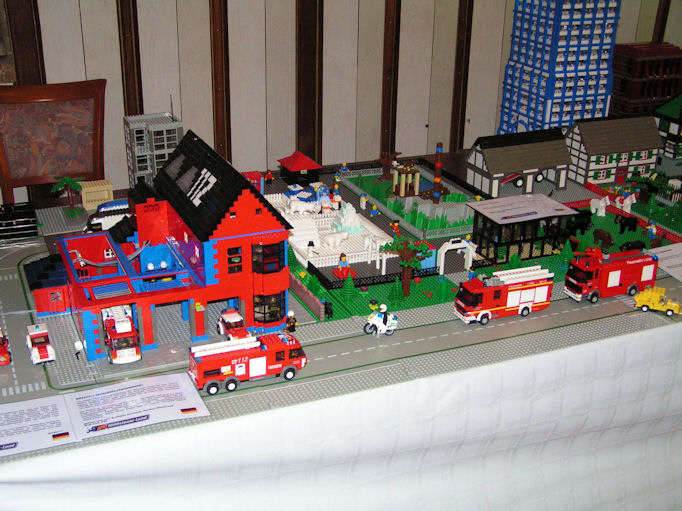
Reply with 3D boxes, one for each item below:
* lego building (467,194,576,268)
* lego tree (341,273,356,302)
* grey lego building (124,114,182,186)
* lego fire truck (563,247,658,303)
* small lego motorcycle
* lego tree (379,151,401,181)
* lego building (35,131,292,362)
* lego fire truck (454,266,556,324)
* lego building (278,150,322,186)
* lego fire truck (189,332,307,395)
[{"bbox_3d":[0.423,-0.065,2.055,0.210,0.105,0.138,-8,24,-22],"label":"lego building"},{"bbox_3d":[0.018,0.065,1.770,0.032,0.065,0.032,1,22,0],"label":"lego tree"},{"bbox_3d":[-0.494,-0.250,2.308,0.134,0.236,0.085,-8,24,-22],"label":"grey lego building"},{"bbox_3d":[0.568,0.032,1.817,0.203,0.113,0.050,-8,24,-22],"label":"lego fire truck"},{"bbox_3d":[0.076,0.131,1.637,0.062,0.045,0.023,5,22,9],"label":"small lego motorcycle"},{"bbox_3d":[0.141,-0.269,2.586,0.072,0.088,0.062,-8,24,-22],"label":"lego tree"},{"bbox_3d":[-0.376,-0.043,1.710,0.455,0.298,0.428,-8,24,-22],"label":"lego building"},{"bbox_3d":[0.324,0.080,1.719,0.198,0.087,0.049,-8,24,-22],"label":"lego fire truck"},{"bbox_3d":[-0.119,-0.264,2.544,0.102,0.085,0.112,-8,24,-22],"label":"lego building"},{"bbox_3d":[-0.155,0.179,1.467,0.191,0.075,0.049,-8,24,-22],"label":"lego fire truck"}]

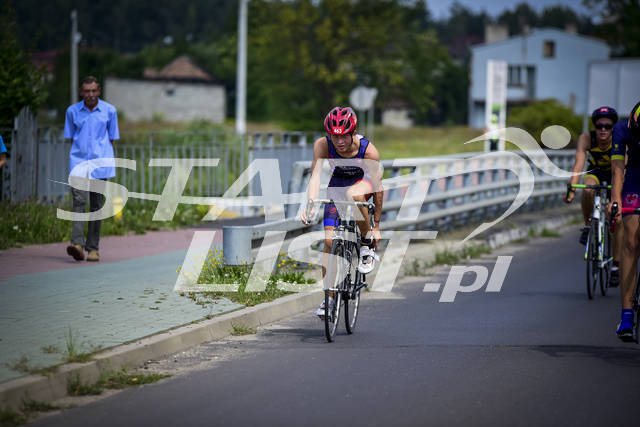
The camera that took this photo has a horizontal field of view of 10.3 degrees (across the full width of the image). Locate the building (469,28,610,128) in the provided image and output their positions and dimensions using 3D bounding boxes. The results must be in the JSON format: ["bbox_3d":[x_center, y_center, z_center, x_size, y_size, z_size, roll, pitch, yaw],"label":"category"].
[{"bbox_3d":[14.800,-9.000,240.000,9.500,6.800,10.000,1,1,3],"label":"building"}]

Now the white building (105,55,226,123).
[{"bbox_3d":[-9.819,-7.912,226.000,7.600,4.300,6.500,0,1,-2],"label":"white building"}]

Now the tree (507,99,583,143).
[{"bbox_3d":[10.417,-4.246,165.000,3.500,2.200,3.300,1,1,0],"label":"tree"}]

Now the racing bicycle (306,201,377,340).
[{"bbox_3d":[0.150,0.347,23.600,0.440,0.970,1.660,3,2,8],"label":"racing bicycle"}]

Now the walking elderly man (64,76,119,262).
[{"bbox_3d":[-2.095,-0.400,32.600,0.490,1.700,0.480,2,1,6],"label":"walking elderly man"}]

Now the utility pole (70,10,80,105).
[{"bbox_3d":[-15.708,-9.361,228.000,0.360,7.400,0.330,0,1,-2],"label":"utility pole"}]

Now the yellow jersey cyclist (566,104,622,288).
[{"bbox_3d":[2.310,-0.141,29.500,0.520,1.480,0.950,2,2,9],"label":"yellow jersey cyclist"}]

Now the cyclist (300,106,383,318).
[{"bbox_3d":[0.143,-0.007,23.650,0.500,1.400,0.950,2,2,8],"label":"cyclist"}]

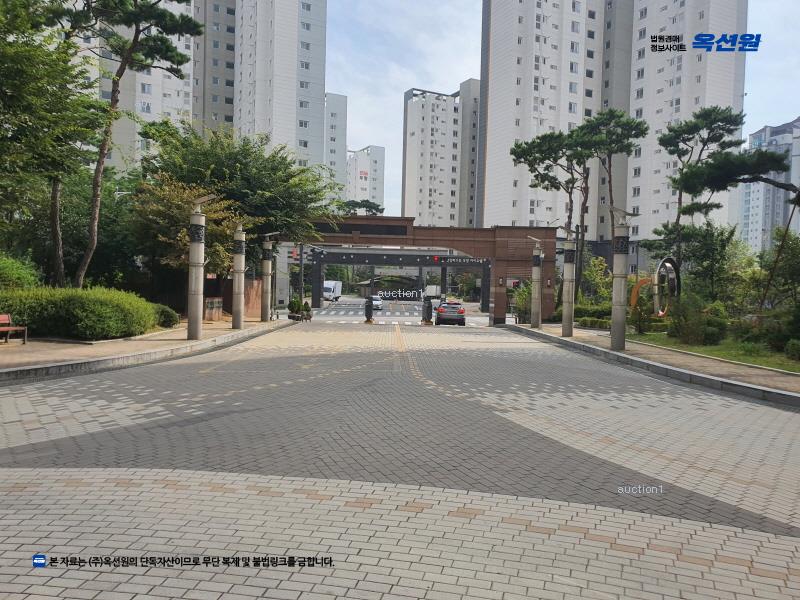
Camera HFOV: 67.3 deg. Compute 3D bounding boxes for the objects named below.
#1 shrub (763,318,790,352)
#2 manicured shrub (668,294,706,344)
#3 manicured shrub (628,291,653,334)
[{"bbox_3d":[12.531,1.182,20.000,0.950,1.120,0.950,2,1,0],"label":"shrub"},{"bbox_3d":[10.574,0.717,22.100,1.400,1.800,1.300,2,2,26],"label":"manicured shrub"},{"bbox_3d":[11.126,0.578,27.800,1.080,2.000,1.050,2,2,22],"label":"manicured shrub"}]

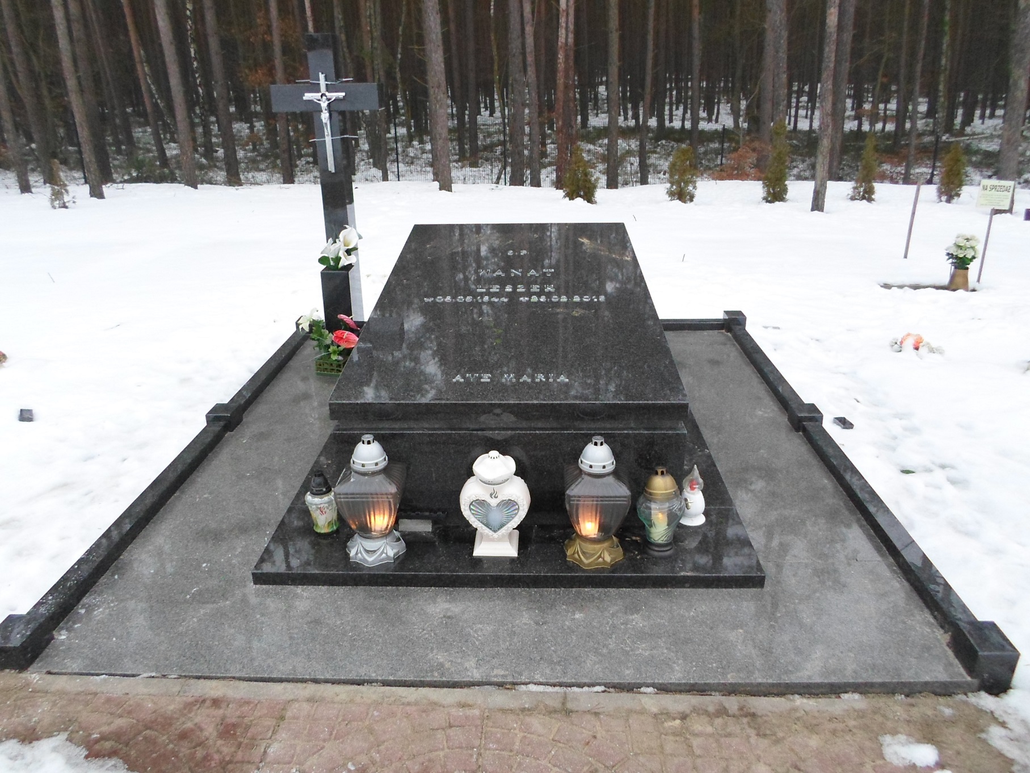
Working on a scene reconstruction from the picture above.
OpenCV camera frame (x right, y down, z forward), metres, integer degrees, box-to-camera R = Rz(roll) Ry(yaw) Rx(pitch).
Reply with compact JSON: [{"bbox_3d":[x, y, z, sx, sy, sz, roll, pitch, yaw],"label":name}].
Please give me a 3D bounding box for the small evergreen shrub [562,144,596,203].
[{"bbox_3d":[0.727,-2.395,8.367,0.393,0.648,0.393,0,23,2],"label":"small evergreen shrub"}]

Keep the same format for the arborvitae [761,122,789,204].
[{"bbox_3d":[2.891,-2.481,8.163,0.298,0.894,0.298,0,23,2],"label":"arborvitae"}]

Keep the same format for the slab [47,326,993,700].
[{"bbox_3d":[-0.022,0.211,2.885,2.236,0.041,2.543,0,23,2],"label":"slab"}]

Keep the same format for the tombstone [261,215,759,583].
[{"bbox_3d":[0.002,-0.145,2.852,1.391,0.641,2.073,0,23,2],"label":"tombstone"}]

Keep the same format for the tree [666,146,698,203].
[{"bbox_3d":[1.870,-2.366,8.279,0.362,0.626,0.362,0,23,2],"label":"tree"}]

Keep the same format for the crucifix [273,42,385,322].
[{"bbox_3d":[-0.922,-1.016,3.824,0.532,1.484,0.141,0,23,2],"label":"crucifix"}]

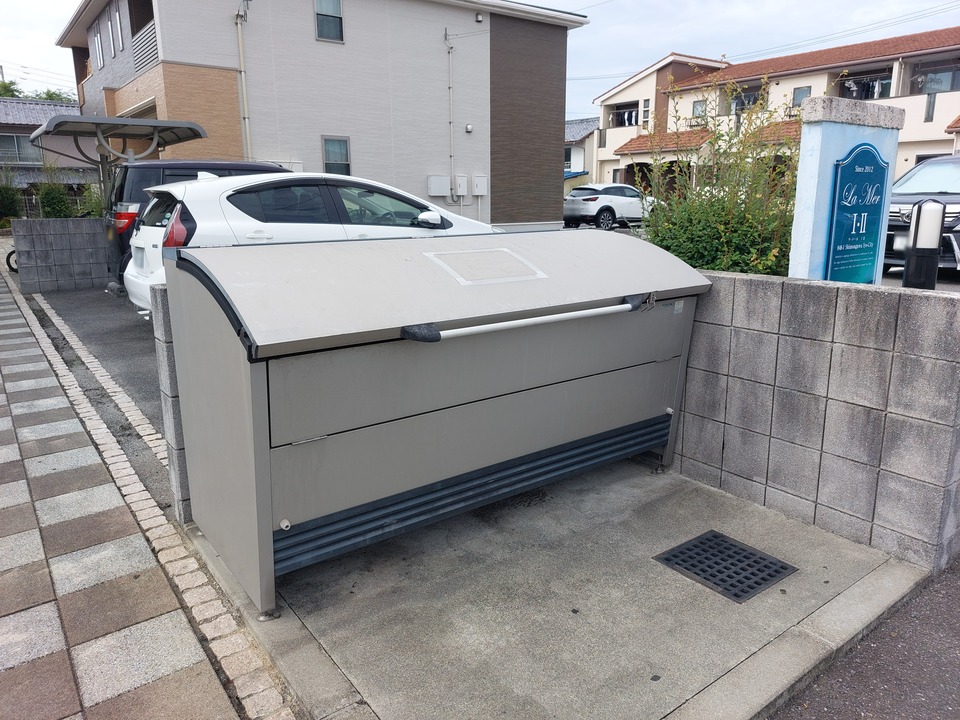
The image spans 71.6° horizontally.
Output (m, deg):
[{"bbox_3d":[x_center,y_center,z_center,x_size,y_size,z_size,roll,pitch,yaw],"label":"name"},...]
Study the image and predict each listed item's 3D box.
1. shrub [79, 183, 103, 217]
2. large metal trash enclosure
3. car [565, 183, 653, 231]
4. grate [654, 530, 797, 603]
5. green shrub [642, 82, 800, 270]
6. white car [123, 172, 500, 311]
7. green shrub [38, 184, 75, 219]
[{"bbox_3d":[-12.874,-5.088,22.000,0.900,1.550,0.900,-9,15,-34],"label":"shrub"},{"bbox_3d":[-0.058,0.070,2.532,1.826,1.045,0.935,-10,16,-36],"label":"large metal trash enclosure"},{"bbox_3d":[4.698,-5.413,23.402,4.275,1.540,1.765,-11,16,-38],"label":"car"},{"bbox_3d":[0.809,0.682,2.196,0.322,0.030,0.334,-9,15,-33],"label":"grate"},{"bbox_3d":[1.301,-0.576,3.600,0.850,1.750,0.850,-9,15,-34],"label":"green shrub"},{"bbox_3d":[-1.395,-1.139,6.863,4.020,1.450,1.695,-9,15,-33],"label":"white car"},{"bbox_3d":[-14.634,-5.259,23.000,1.150,1.600,1.150,-9,15,-34],"label":"green shrub"}]

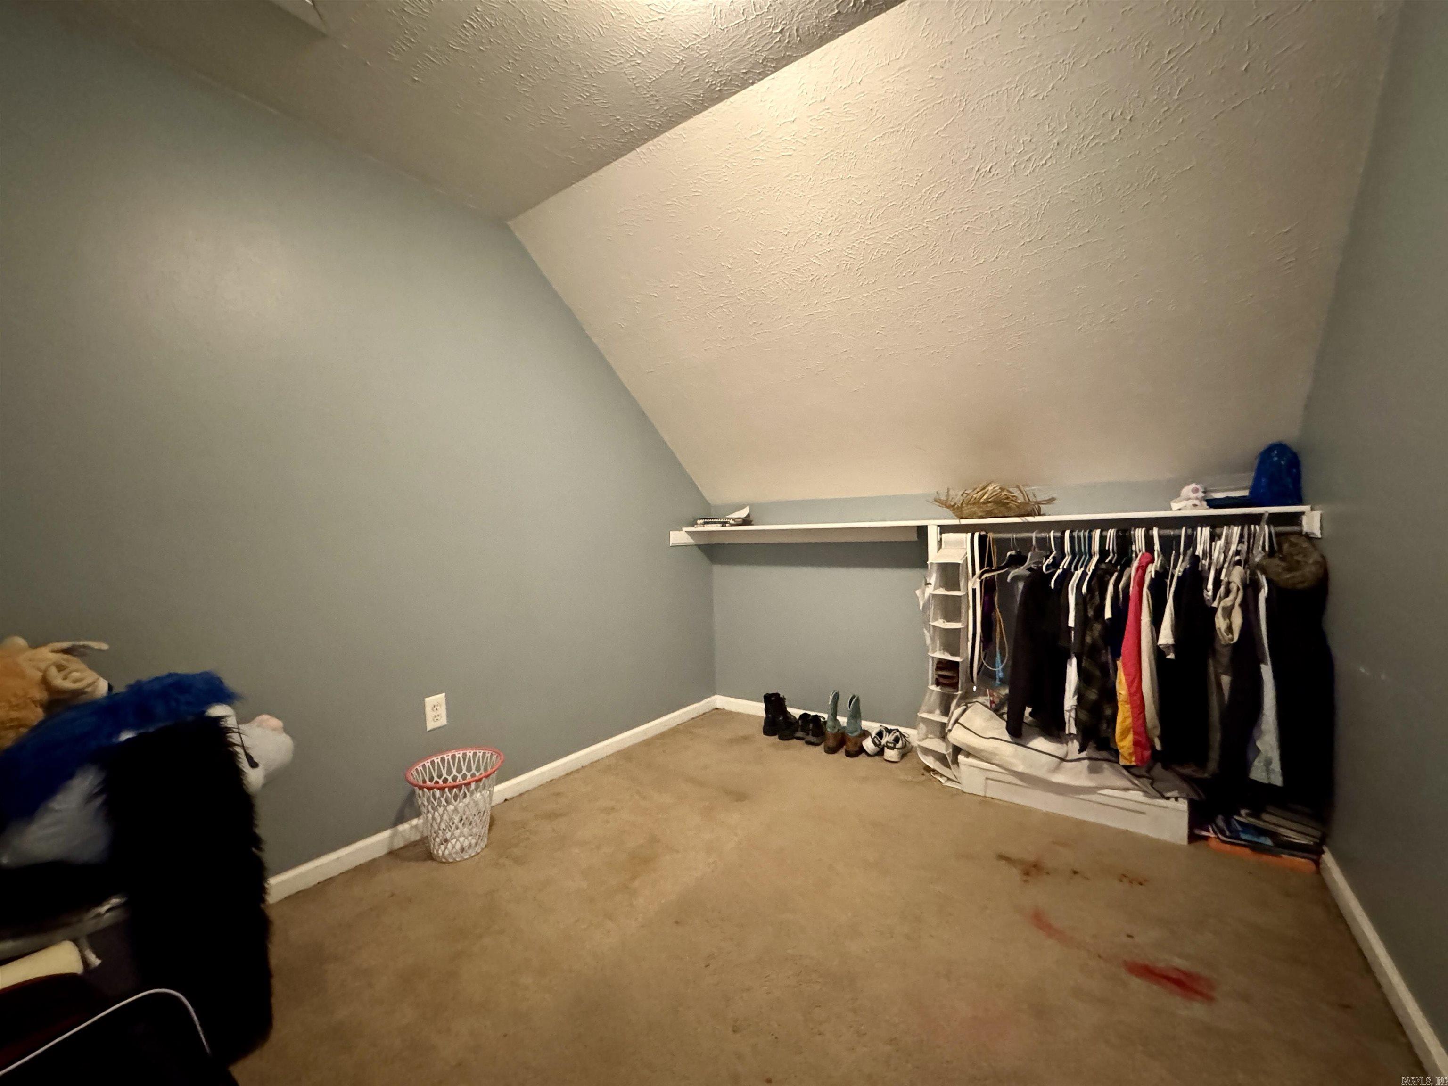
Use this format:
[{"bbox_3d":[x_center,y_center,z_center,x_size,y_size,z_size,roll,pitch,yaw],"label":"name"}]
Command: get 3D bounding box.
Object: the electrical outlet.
[{"bbox_3d":[-1.035,0.609,2.108,0.009,0.115,0.071,-1,1,36],"label":"electrical outlet"}]

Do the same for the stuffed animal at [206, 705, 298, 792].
[{"bbox_3d":[-1.105,0.466,1.303,0.190,0.190,0.240,-1,1,45],"label":"stuffed animal"}]

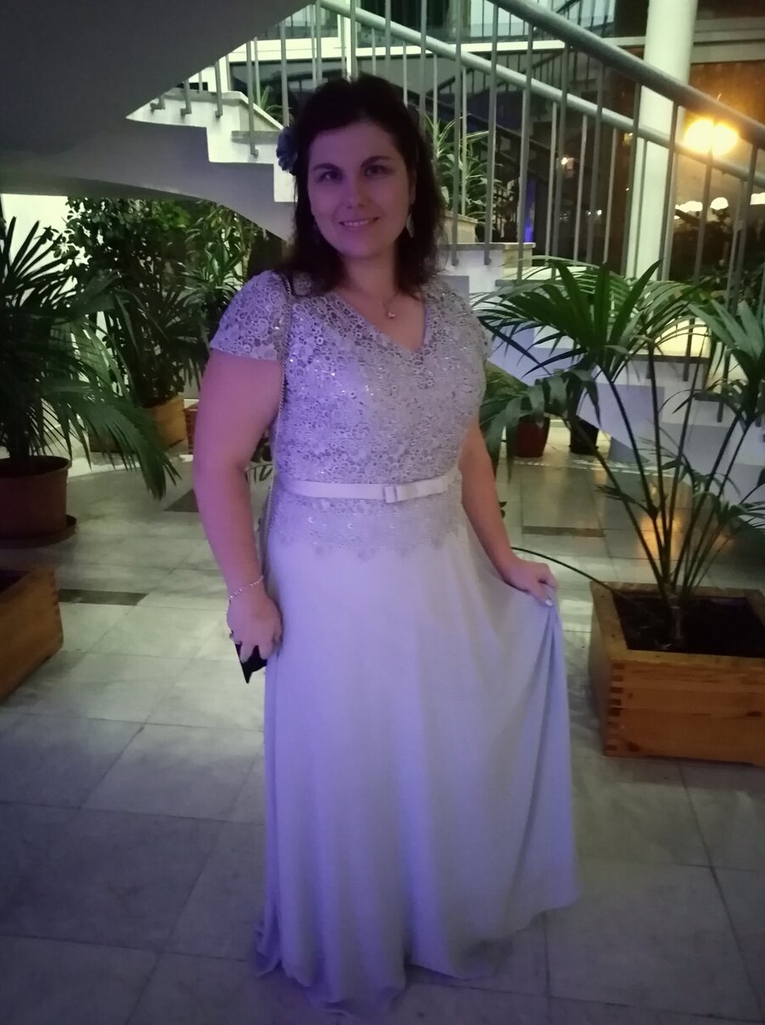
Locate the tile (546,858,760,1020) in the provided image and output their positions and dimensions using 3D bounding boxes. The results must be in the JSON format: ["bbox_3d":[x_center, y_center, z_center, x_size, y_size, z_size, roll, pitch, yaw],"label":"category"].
[{"bbox_3d":[0.554,0.900,1.671,0.400,0.014,0.400,2,19,8],"label":"tile"}]

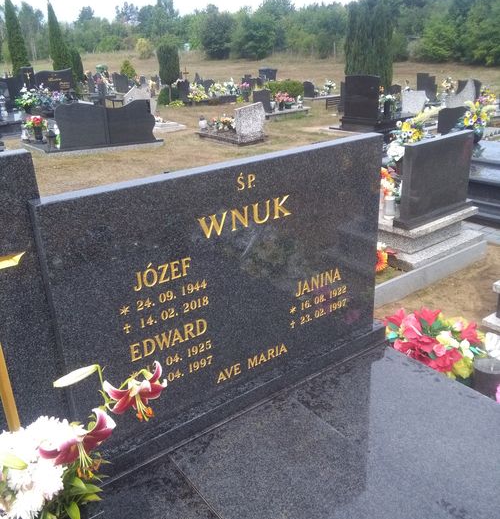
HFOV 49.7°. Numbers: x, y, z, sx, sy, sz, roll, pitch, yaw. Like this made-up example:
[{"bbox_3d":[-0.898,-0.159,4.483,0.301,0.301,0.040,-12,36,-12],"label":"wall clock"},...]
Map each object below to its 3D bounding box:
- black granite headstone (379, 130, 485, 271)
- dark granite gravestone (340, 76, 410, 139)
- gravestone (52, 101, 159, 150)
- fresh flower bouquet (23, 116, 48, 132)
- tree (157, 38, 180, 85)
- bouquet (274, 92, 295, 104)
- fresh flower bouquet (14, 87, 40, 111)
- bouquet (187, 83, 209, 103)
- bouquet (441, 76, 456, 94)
[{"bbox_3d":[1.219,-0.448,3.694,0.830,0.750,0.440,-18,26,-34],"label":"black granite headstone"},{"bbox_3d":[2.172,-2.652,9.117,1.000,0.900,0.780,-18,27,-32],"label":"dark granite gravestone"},{"bbox_3d":[-2.309,-2.179,8.723,1.550,0.670,0.160,-11,24,-19],"label":"gravestone"},{"bbox_3d":[-3.743,-2.344,9.441,0.399,0.292,0.357,-11,24,-19],"label":"fresh flower bouquet"},{"bbox_3d":[-2.265,-5.271,14.689,0.599,1.336,0.599,-6,23,-7],"label":"tree"},{"bbox_3d":[0.670,-3.330,11.212,0.395,0.263,0.336,-1,23,4],"label":"bouquet"},{"bbox_3d":[-5.132,-3.655,12.291,0.480,0.550,0.450,-18,27,-32],"label":"fresh flower bouquet"},{"bbox_3d":[-1.350,-4.199,13.628,0.505,0.473,0.430,-5,23,-4],"label":"bouquet"},{"bbox_3d":[4.344,-3.752,11.669,0.346,0.372,0.312,5,24,19],"label":"bouquet"}]

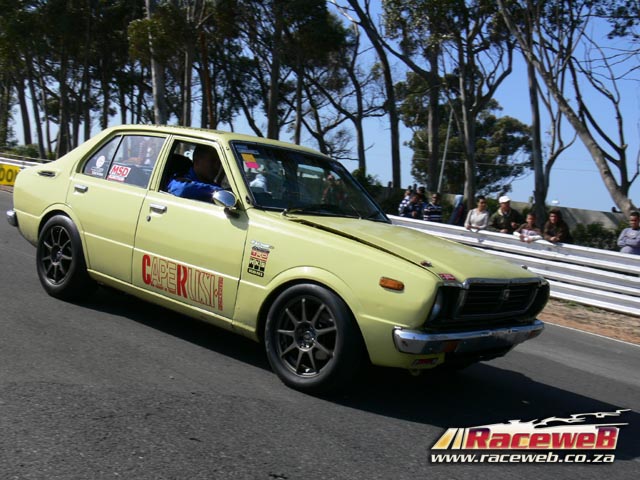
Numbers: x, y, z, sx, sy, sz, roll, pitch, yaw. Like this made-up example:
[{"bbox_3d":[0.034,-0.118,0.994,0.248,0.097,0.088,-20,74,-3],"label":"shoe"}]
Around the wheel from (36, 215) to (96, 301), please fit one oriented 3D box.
[{"bbox_3d":[-1.854,0.119,5.326,0.561,0.561,0.190,12,5,37],"label":"wheel"}]

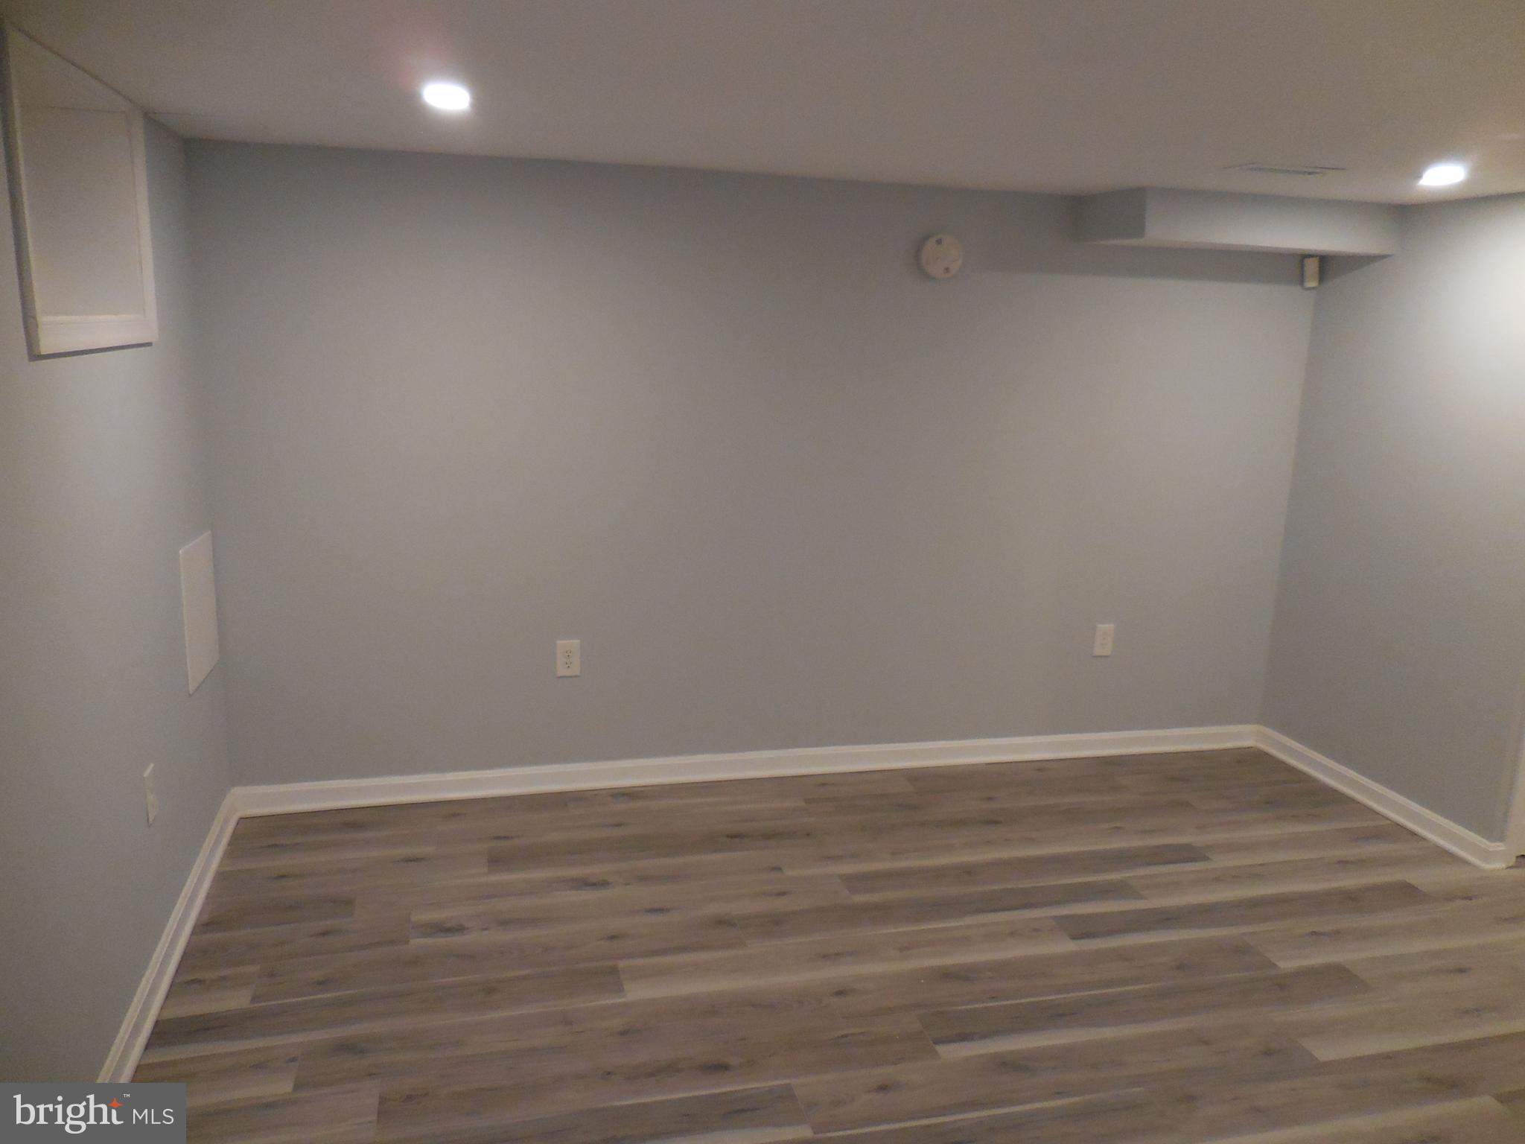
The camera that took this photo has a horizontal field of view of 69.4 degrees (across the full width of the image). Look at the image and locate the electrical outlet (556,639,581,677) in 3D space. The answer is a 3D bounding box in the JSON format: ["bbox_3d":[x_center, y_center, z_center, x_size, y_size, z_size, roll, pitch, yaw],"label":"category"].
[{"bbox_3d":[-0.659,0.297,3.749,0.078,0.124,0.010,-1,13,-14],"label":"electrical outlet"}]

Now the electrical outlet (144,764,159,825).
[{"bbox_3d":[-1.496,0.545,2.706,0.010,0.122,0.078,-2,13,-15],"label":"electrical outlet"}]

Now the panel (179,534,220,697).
[{"bbox_3d":[-1.662,0.109,3.274,0.015,0.405,0.400,-2,13,-15],"label":"panel"}]

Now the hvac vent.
[{"bbox_3d":[1.477,-1.134,3.105,0.300,0.015,0.150,-1,13,-14],"label":"hvac vent"}]

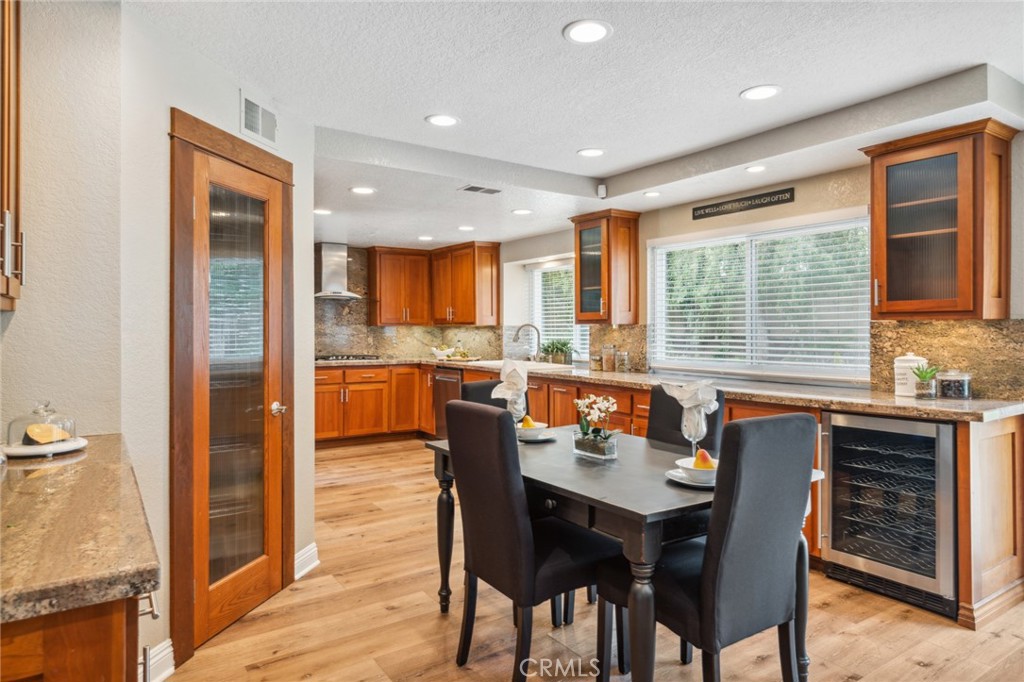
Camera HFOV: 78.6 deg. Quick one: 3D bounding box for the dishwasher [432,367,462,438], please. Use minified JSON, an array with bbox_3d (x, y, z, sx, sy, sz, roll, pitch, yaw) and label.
[{"bbox_3d":[-0.422,0.705,6.777,0.610,0.820,0.600,-1,1,-34],"label":"dishwasher"}]

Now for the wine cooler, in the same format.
[{"bbox_3d":[2.000,0.788,3.136,0.606,0.869,0.607,0,1,-34],"label":"wine cooler"}]

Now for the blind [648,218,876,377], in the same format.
[{"bbox_3d":[1.660,-0.266,4.418,0.060,0.980,1.720,-1,1,-34],"label":"blind"}]

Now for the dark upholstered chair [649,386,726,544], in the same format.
[{"bbox_3d":[0.649,0.731,2.842,0.570,1.000,0.450,-1,1,-34],"label":"dark upholstered chair"}]

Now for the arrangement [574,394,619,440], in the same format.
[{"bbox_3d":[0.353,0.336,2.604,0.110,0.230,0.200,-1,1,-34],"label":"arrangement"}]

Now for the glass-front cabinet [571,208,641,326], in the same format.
[{"bbox_3d":[0.774,-0.580,5.135,0.379,0.889,0.495,0,1,-34],"label":"glass-front cabinet"}]

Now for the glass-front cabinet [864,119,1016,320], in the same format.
[{"bbox_3d":[2.136,-0.550,3.152,0.379,0.899,0.583,0,1,-34],"label":"glass-front cabinet"}]

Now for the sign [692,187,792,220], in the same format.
[{"bbox_3d":[1.591,-0.951,4.384,0.020,0.092,0.820,-1,1,-34],"label":"sign"}]

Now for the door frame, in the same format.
[{"bbox_3d":[-1.227,0.176,2.773,0.110,2.110,0.850,0,1,11],"label":"door frame"}]

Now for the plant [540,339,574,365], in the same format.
[{"bbox_3d":[0.456,0.121,6.386,0.180,0.280,0.360,-1,1,-34],"label":"plant"}]

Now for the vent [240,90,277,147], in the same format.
[{"bbox_3d":[-1.145,-1.007,2.859,0.030,0.202,0.308,0,1,11],"label":"vent"}]

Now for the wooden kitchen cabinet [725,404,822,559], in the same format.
[{"bbox_3d":[1.685,0.750,3.675,0.610,0.840,0.600,-1,1,-34],"label":"wooden kitchen cabinet"}]

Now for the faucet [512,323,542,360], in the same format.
[{"bbox_3d":[0.159,0.037,6.176,0.273,0.420,0.076,0,1,-22],"label":"faucet"}]

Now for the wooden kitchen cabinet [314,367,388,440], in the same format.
[{"bbox_3d":[-1.900,0.662,6.874,0.924,0.798,0.596,0,1,-34],"label":"wooden kitchen cabinet"}]

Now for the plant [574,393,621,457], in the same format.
[{"bbox_3d":[0.344,0.344,2.549,0.116,0.247,0.177,0,1,-34],"label":"plant"}]

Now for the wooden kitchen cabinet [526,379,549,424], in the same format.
[{"bbox_3d":[0.436,0.692,5.439,0.606,0.798,0.374,0,1,-34],"label":"wooden kitchen cabinet"}]

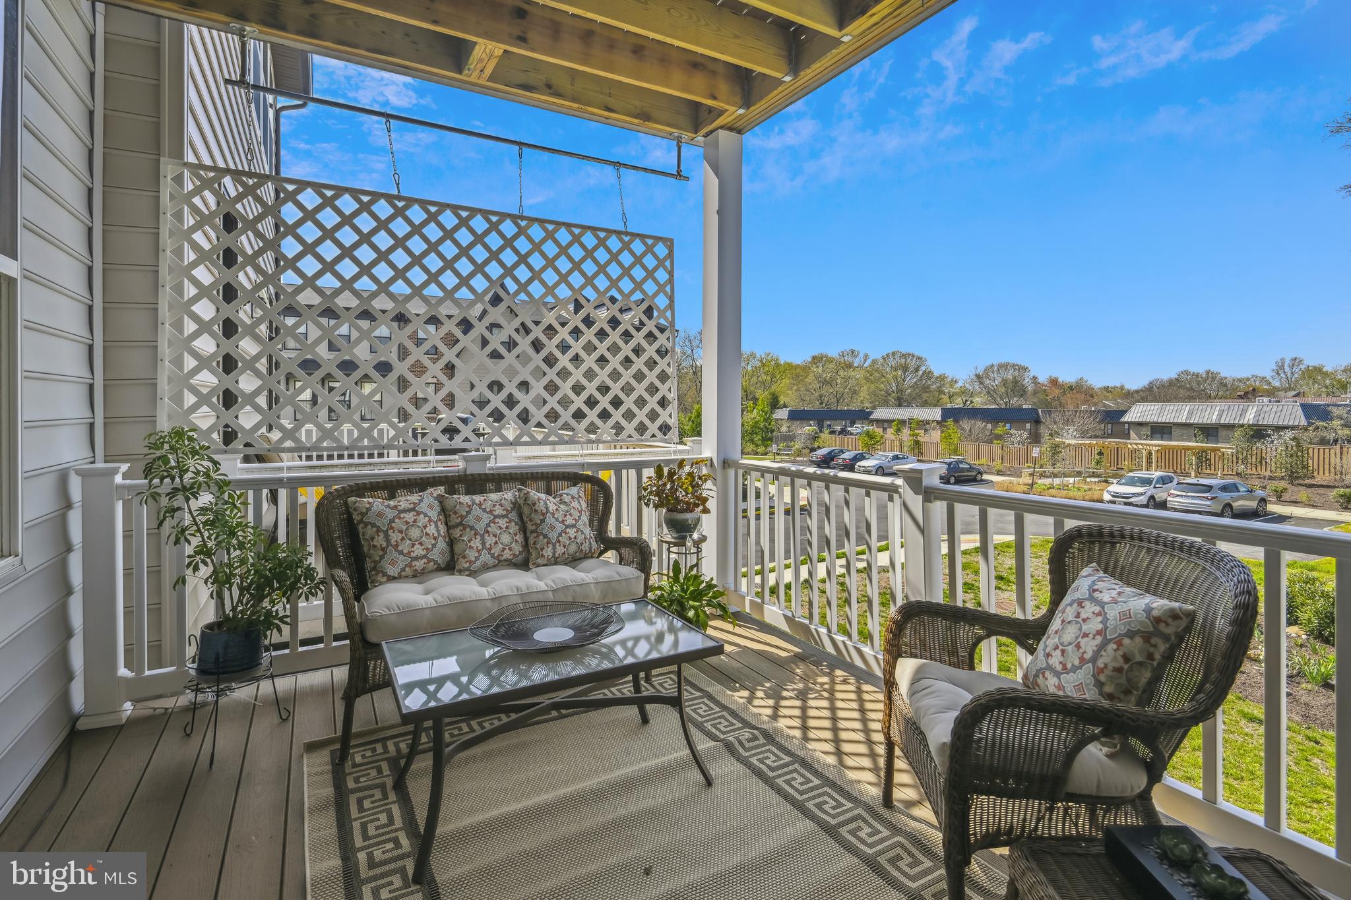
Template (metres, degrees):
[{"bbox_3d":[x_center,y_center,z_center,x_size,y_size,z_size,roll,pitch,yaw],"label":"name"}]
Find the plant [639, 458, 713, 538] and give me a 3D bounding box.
[{"bbox_3d":[0.009,0.270,3.185,0.385,0.410,0.370,0,3,0],"label":"plant"}]

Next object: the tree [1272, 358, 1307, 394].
[{"bbox_3d":[143.126,-13.139,140.000,8.368,17.057,8.368,0,3,0],"label":"tree"}]

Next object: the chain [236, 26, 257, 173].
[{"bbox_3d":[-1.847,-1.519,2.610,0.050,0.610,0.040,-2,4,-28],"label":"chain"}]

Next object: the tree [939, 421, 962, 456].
[{"bbox_3d":[24.462,-0.716,53.300,1.950,3.550,1.900,1,3,23],"label":"tree"}]

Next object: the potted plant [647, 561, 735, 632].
[{"bbox_3d":[0.082,0.784,3.200,0.460,0.410,0.440,0,3,6],"label":"potted plant"}]

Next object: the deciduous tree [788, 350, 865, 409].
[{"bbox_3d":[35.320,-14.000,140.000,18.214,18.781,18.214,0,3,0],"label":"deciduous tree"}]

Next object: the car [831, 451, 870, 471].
[{"bbox_3d":[14.314,0.890,46.000,4.700,1.450,1.830,-2,4,-35],"label":"car"}]

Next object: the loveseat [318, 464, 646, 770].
[{"bbox_3d":[-0.804,0.600,2.659,1.330,0.910,0.730,-2,4,-28],"label":"loveseat"}]

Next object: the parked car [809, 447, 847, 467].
[{"bbox_3d":[13.350,0.602,49.800,4.700,1.450,1.830,-2,4,-31],"label":"parked car"}]

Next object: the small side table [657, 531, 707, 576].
[{"bbox_3d":[0.039,0.741,3.217,0.260,0.555,0.260,-2,4,-28],"label":"small side table"}]

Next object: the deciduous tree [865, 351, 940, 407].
[{"bbox_3d":[47.367,-12.446,125.000,15.500,16.430,14.500,1,3,23],"label":"deciduous tree"}]

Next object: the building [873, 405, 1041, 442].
[{"bbox_3d":[40.542,-3.762,87.500,18.000,4.600,15.000,-1,3,-16],"label":"building"}]

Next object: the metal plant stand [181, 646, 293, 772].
[{"bbox_3d":[-1.639,0.895,2.213,0.330,0.380,0.330,-2,4,-28],"label":"metal plant stand"}]

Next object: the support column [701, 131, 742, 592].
[{"bbox_3d":[0.282,-0.452,3.641,0.172,2.806,0.172,-2,4,-30],"label":"support column"}]

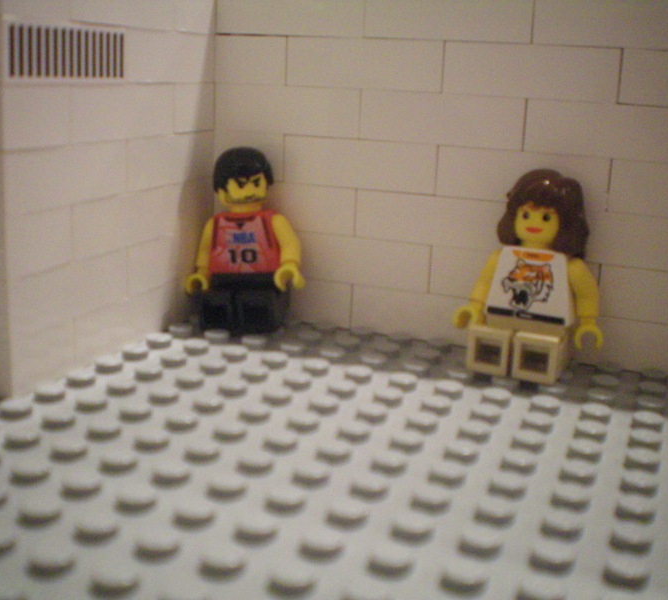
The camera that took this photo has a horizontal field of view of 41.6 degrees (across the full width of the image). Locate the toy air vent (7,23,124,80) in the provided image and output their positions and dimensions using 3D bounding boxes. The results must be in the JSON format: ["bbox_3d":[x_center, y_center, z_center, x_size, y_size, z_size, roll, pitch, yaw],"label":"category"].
[{"bbox_3d":[-0.042,-0.039,0.138,0.003,0.008,0.029,8,16,20],"label":"toy air vent"}]

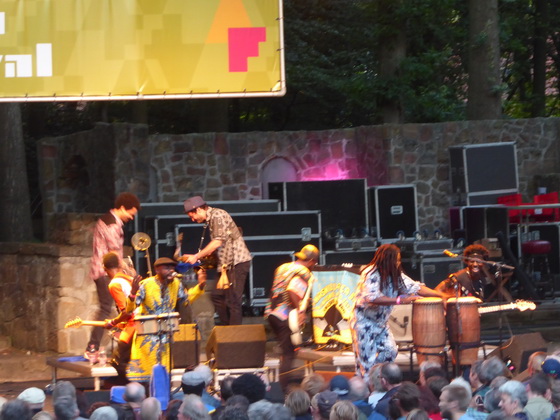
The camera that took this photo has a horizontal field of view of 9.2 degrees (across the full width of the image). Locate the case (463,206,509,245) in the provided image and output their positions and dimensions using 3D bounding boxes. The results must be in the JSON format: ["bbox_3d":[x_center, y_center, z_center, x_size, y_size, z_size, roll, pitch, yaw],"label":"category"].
[{"bbox_3d":[2.316,0.198,39.200,0.540,0.500,0.550,-2,1,-13],"label":"case"}]

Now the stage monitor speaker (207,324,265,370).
[{"bbox_3d":[-0.431,1.374,35.100,0.510,0.420,0.500,-2,1,-13],"label":"stage monitor speaker"}]

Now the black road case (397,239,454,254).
[{"bbox_3d":[1.736,0.441,41.300,0.490,0.170,0.650,-3,2,-17],"label":"black road case"}]

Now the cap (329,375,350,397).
[{"bbox_3d":[0.529,1.561,30.800,0.180,0.145,0.260,-3,4,3],"label":"cap"}]

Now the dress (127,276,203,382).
[{"bbox_3d":[-1.248,1.296,37.400,0.760,1.120,0.450,-4,4,-14],"label":"dress"}]

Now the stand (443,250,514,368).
[{"bbox_3d":[1.988,1.071,34.500,0.700,1.400,0.500,-2,1,-6],"label":"stand"}]

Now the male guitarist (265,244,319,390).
[{"bbox_3d":[0.114,1.118,34.400,0.560,1.580,0.520,-2,1,-17],"label":"male guitarist"}]

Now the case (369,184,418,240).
[{"bbox_3d":[1.531,0.034,46.500,0.570,0.730,0.550,-4,4,-11],"label":"case"}]

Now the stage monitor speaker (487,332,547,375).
[{"bbox_3d":[2.569,1.580,37.600,0.500,0.450,0.540,0,5,37],"label":"stage monitor speaker"}]

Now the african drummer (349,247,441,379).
[{"bbox_3d":[1.154,1.105,34.300,0.850,1.560,0.520,-2,1,-9],"label":"african drummer"}]

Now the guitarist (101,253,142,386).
[{"bbox_3d":[-1.598,1.164,34.900,0.500,1.500,0.500,-2,1,-20],"label":"guitarist"}]

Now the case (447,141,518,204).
[{"bbox_3d":[2.704,-0.465,46.000,0.750,0.790,0.580,-4,4,-20],"label":"case"}]

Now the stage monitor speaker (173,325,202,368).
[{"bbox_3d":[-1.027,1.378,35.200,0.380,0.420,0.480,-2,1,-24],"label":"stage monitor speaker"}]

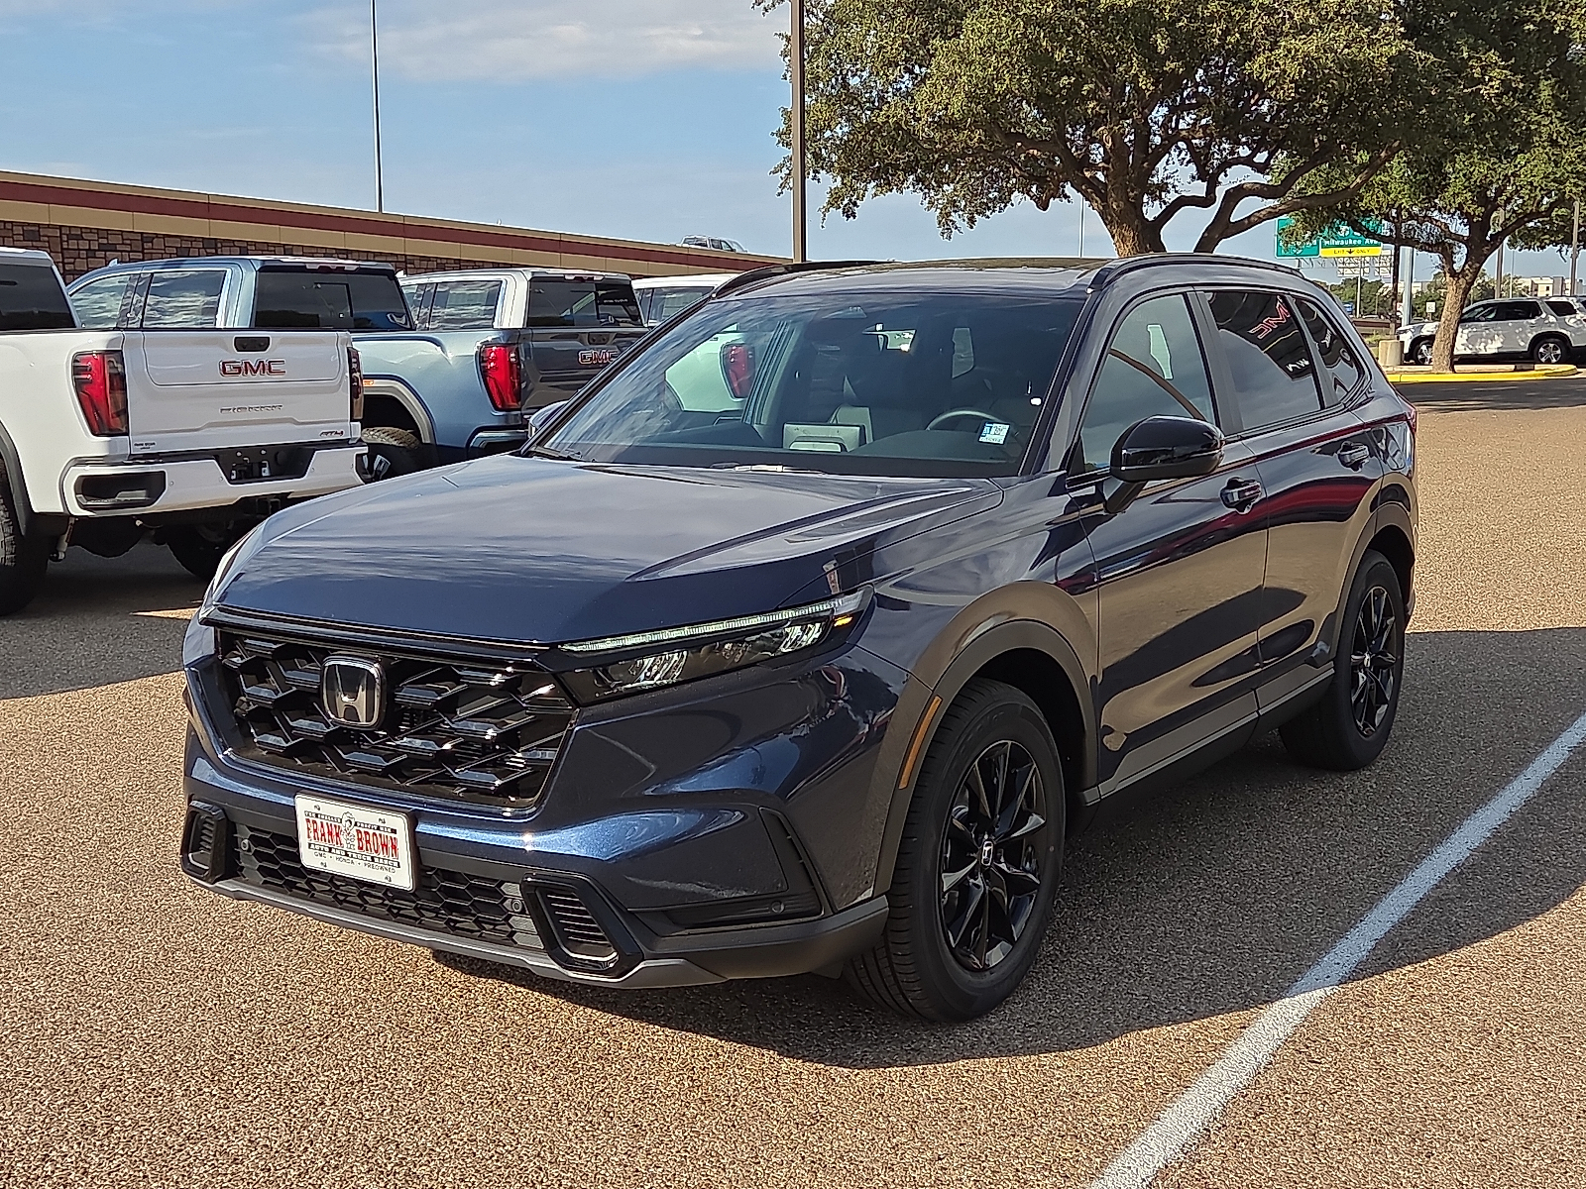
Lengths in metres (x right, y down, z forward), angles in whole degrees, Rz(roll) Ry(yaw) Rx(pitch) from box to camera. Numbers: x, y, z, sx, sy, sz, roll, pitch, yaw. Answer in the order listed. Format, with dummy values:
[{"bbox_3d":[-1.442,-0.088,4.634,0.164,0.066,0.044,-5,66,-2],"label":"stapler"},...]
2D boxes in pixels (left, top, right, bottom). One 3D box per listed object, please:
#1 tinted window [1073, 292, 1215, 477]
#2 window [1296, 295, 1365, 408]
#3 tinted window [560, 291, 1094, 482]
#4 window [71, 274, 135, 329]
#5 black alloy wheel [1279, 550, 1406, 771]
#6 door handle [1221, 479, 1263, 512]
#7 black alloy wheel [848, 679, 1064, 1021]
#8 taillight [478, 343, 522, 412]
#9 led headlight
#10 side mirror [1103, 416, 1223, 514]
[{"bbox_3d":[0.893,-0.554,4.801,0.040,0.492,1.026,-18,-3,35],"label":"tinted window"},{"bbox_3d":[1.857,-0.835,6.300,0.040,0.372,0.563,-18,-2,32],"label":"window"},{"bbox_3d":[0.053,-0.579,4.873,1.470,0.100,0.845,6,44,34],"label":"tinted window"},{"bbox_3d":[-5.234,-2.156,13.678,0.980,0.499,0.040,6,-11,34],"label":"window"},{"bbox_3d":[1.855,0.219,6.180,0.240,0.730,0.735,5,10,34],"label":"black alloy wheel"},{"bbox_3d":[1.239,-0.270,5.025,0.060,0.075,0.220,5,10,34],"label":"door handle"},{"bbox_3d":[0.357,0.554,4.038,0.240,0.741,0.741,6,10,33],"label":"black alloy wheel"},{"bbox_3d":[-1.817,-1.342,11.326,0.200,0.410,0.200,6,10,34],"label":"taillight"},{"bbox_3d":[-0.147,0.096,3.492,0.390,0.180,0.500,5,10,34],"label":"led headlight"},{"bbox_3d":[0.896,-0.318,4.422,0.260,0.235,0.200,5,10,34],"label":"side mirror"}]

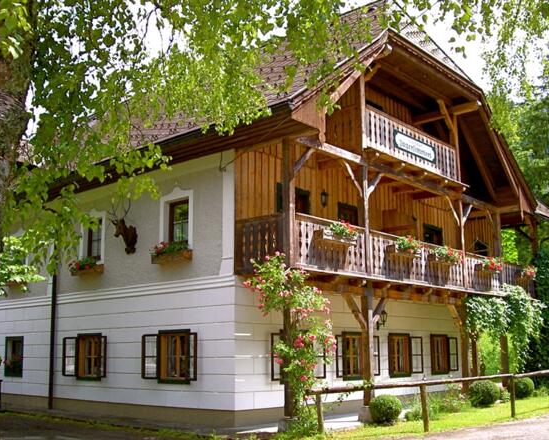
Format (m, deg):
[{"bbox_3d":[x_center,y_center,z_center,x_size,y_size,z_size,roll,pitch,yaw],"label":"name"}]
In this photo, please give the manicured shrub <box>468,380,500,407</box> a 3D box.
[{"bbox_3d":[5.622,4.682,17.760,0.797,0.739,0.797,-10,-15,41],"label":"manicured shrub"}]

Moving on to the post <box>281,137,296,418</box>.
[{"bbox_3d":[0.316,0.997,13.259,0.178,5.649,0.178,-10,-15,41],"label":"post"}]

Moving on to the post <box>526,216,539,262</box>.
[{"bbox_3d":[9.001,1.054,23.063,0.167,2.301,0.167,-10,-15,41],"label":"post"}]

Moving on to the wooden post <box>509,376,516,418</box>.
[{"bbox_3d":[5.522,4.107,15.353,0.090,0.944,0.090,-10,-15,41],"label":"wooden post"}]

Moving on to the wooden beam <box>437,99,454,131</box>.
[{"bbox_3d":[5.096,-3.009,19.614,0.140,0.140,1.150,-10,-58,41],"label":"wooden beam"}]

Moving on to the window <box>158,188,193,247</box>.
[{"bbox_3d":[-2.331,0.000,15.803,1.151,1.569,0.167,-10,-15,41],"label":"window"}]

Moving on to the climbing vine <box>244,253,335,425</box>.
[{"bbox_3d":[0.291,2.256,12.825,1.731,3.284,1.050,-1,-11,1],"label":"climbing vine"}]

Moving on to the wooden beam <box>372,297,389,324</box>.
[{"bbox_3d":[2.428,2.069,15.410,0.136,0.863,0.136,-10,-54,41],"label":"wooden beam"}]

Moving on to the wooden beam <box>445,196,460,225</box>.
[{"bbox_3d":[5.042,-0.212,18.838,0.126,0.994,0.126,-10,26,41],"label":"wooden beam"}]

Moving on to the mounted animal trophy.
[{"bbox_3d":[-3.818,0.167,16.643,0.780,1.400,0.660,-10,-15,41],"label":"mounted animal trophy"}]

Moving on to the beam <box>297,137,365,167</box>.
[{"bbox_3d":[1.267,-1.564,14.925,0.190,0.190,2.550,-10,-15,41],"label":"beam"}]

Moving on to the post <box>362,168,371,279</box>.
[{"bbox_3d":[2.153,-0.031,15.416,0.134,2.630,0.134,-10,-15,41],"label":"post"}]

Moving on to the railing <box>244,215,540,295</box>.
[{"bbox_3d":[4.073,1.421,18.526,1.560,1.200,13.000,-10,-15,41],"label":"railing"}]

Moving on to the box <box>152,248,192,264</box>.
[{"bbox_3d":[-2.371,0.866,15.269,1.190,0.211,0.211,-10,-15,41],"label":"box"}]

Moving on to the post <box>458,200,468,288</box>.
[{"bbox_3d":[5.465,0.720,19.253,0.190,2.600,0.190,-10,-15,41],"label":"post"}]

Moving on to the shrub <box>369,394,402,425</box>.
[{"bbox_3d":[2.348,4.051,14.200,0.680,0.649,0.680,0,-11,0],"label":"shrub"}]

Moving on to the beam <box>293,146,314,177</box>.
[{"bbox_3d":[0.593,-1.256,14.030,0.136,0.881,0.136,-10,-59,41],"label":"beam"}]

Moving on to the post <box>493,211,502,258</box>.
[{"bbox_3d":[7.108,0.973,21.083,0.190,2.600,0.190,-10,-15,41],"label":"post"}]

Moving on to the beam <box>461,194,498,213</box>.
[{"bbox_3d":[6.479,-0.491,20.485,0.163,0.182,2.640,-10,-15,41],"label":"beam"}]

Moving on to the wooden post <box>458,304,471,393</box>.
[{"bbox_3d":[5.307,3.547,18.495,0.210,2.500,0.210,-10,-15,41],"label":"wooden post"}]

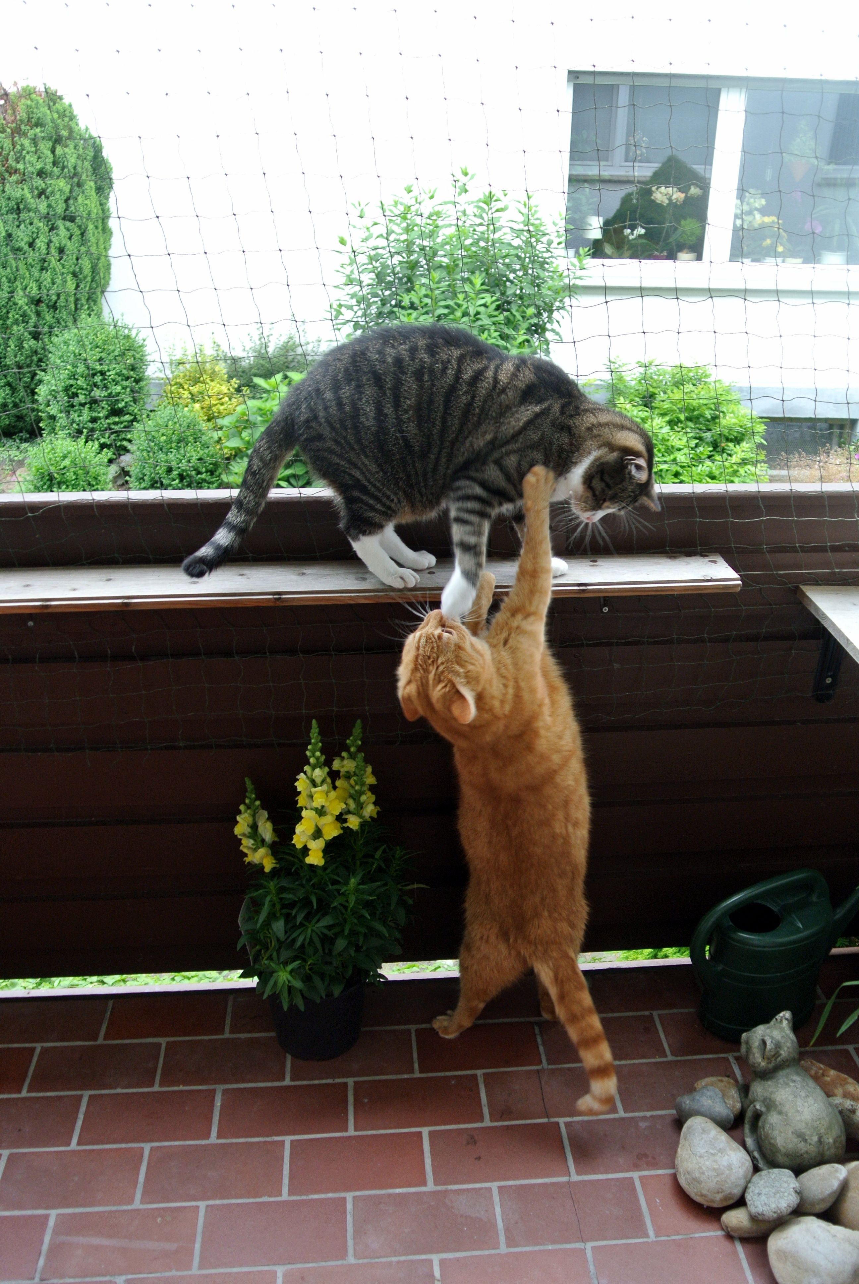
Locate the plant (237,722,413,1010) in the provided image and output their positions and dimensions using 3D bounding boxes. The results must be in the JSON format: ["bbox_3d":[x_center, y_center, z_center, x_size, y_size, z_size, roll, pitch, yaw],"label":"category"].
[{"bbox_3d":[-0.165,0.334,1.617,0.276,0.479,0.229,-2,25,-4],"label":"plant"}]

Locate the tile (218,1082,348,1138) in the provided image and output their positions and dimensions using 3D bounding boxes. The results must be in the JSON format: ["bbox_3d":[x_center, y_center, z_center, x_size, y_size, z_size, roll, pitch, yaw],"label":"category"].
[{"bbox_3d":[-0.237,0.772,1.698,0.210,0.012,0.098,-2,25,-4],"label":"tile"}]

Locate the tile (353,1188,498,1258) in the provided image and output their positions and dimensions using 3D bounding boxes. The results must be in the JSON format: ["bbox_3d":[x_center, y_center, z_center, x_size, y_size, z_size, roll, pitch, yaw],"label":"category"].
[{"bbox_3d":[-0.007,0.855,1.519,0.210,0.012,0.098,-2,25,-4],"label":"tile"}]

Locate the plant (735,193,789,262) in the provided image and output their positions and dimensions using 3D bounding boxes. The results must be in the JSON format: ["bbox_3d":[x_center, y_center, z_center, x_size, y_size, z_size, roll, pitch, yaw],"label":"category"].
[{"bbox_3d":[2.090,-2.580,6.513,0.310,0.420,0.200,-3,25,-7],"label":"plant"}]

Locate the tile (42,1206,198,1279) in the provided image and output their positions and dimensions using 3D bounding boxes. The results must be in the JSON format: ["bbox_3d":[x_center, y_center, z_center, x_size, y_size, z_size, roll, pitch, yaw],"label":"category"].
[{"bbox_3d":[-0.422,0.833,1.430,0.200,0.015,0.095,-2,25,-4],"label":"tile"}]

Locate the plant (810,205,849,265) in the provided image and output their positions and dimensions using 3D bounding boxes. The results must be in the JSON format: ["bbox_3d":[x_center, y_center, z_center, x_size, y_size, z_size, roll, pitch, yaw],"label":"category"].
[{"bbox_3d":[2.514,-2.538,6.508,0.210,0.360,0.180,-3,25,-7],"label":"plant"}]

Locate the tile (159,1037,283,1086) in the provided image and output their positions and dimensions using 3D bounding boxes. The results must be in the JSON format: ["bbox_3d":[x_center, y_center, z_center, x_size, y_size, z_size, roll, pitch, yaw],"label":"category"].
[{"bbox_3d":[-0.350,0.730,1.787,0.210,0.012,0.098,-2,25,-4],"label":"tile"}]

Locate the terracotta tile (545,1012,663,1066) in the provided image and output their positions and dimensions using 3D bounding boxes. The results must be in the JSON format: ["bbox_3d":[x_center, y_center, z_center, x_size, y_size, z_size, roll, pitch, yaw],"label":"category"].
[{"bbox_3d":[0.345,0.801,2.071,0.240,0.014,0.115,-2,26,-4],"label":"terracotta tile"}]

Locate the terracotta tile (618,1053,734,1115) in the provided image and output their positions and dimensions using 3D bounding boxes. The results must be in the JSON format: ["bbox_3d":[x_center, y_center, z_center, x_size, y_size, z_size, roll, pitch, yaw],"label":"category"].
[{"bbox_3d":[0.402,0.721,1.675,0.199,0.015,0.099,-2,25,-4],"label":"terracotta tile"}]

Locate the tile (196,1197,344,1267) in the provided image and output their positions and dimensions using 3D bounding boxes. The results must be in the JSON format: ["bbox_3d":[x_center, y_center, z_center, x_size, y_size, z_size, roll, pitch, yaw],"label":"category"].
[{"bbox_3d":[-0.225,0.863,1.505,0.210,0.012,0.098,-2,25,-4],"label":"tile"}]

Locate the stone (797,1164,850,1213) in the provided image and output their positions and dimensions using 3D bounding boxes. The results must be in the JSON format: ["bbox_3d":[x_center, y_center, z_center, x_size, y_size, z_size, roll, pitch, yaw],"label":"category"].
[{"bbox_3d":[0.577,0.802,1.518,0.062,0.055,0.100,18,31,34],"label":"stone"}]

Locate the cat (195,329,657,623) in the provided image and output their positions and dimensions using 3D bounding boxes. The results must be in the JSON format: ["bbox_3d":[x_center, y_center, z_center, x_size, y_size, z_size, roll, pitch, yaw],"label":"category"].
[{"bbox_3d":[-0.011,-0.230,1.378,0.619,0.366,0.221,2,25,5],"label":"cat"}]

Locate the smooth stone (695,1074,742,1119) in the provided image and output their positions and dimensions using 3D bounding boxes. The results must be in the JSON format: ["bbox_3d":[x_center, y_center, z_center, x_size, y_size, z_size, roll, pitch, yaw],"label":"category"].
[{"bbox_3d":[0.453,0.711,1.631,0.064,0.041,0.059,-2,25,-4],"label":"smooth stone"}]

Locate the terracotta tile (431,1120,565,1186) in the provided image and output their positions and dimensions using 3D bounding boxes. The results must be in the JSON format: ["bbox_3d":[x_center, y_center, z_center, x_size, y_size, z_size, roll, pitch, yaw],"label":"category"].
[{"bbox_3d":[0.107,0.805,1.623,0.210,0.012,0.098,-2,25,-4],"label":"terracotta tile"}]

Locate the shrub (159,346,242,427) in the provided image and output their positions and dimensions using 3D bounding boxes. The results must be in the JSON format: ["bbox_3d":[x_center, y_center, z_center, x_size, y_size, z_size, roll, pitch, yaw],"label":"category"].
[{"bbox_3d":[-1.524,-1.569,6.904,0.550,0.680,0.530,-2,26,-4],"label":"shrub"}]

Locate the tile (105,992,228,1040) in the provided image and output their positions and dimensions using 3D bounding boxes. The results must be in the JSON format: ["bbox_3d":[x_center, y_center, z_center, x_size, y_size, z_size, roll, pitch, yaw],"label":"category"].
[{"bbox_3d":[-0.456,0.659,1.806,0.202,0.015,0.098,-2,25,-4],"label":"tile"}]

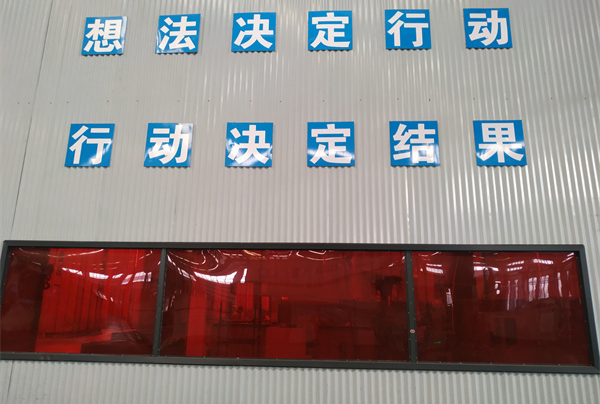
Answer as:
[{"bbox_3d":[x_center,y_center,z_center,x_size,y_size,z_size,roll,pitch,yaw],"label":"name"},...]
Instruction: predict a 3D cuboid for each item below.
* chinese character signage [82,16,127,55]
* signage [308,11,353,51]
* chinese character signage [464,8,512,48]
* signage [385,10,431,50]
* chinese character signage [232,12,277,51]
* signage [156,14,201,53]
[{"bbox_3d":[-2.309,-1.967,4.926,0.505,0.505,0.025,0,-13,3],"label":"chinese character signage"},{"bbox_3d":[0.346,-1.963,4.778,0.505,0.505,0.025,0,-13,3],"label":"signage"},{"bbox_3d":[2.103,-1.950,4.678,0.505,0.505,0.025,0,-13,3],"label":"chinese character signage"},{"bbox_3d":[1.222,-1.959,4.729,0.505,0.505,0.025,0,-13,3],"label":"signage"},{"bbox_3d":[-0.531,-1.967,4.828,0.505,0.505,0.025,0,-13,3],"label":"chinese character signage"},{"bbox_3d":[-1.425,-1.965,4.877,0.505,0.505,0.025,0,-13,3],"label":"signage"}]

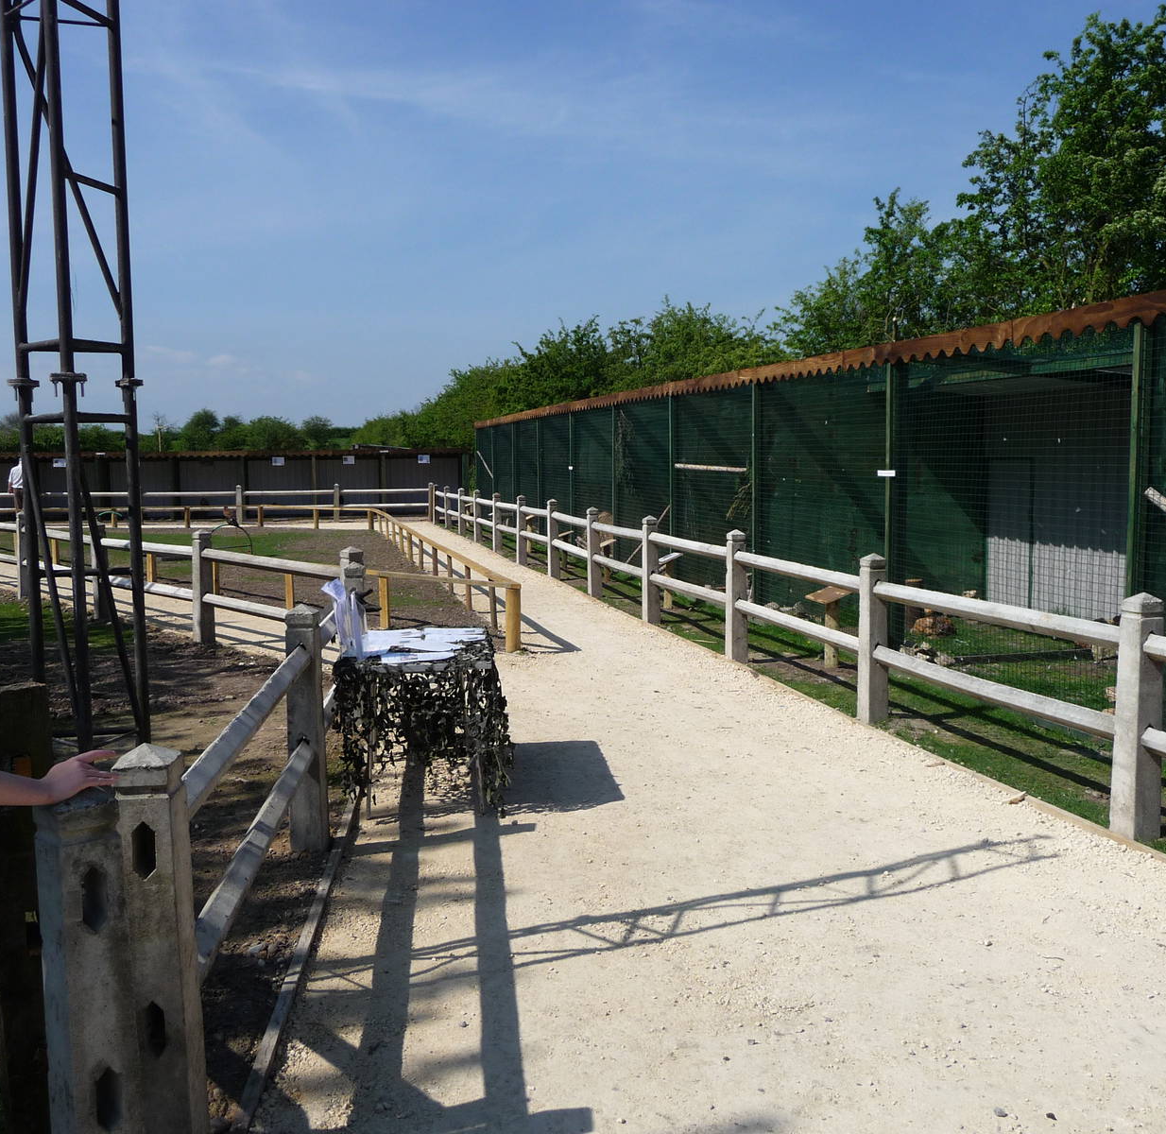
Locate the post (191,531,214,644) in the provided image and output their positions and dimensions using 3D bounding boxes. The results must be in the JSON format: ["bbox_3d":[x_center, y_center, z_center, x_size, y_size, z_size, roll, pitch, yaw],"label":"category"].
[{"bbox_3d":[-3.540,0.193,11.400,0.145,1.070,0.145,-5,7,-40],"label":"post"}]

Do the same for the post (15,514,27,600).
[{"bbox_3d":[-6.951,-0.132,15.200,0.155,1.080,0.155,-5,7,-40],"label":"post"}]

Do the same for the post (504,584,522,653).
[{"bbox_3d":[-0.613,0.451,10.754,0.135,0.600,0.135,-2,5,-13],"label":"post"}]

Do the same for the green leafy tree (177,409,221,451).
[{"bbox_3d":[-21.972,-6.609,70.000,2.500,4.833,2.500,-1,5,0],"label":"green leafy tree"}]

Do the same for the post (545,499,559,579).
[{"bbox_3d":[-0.414,-0.394,17.350,0.155,1.090,0.155,-2,5,-13],"label":"post"}]

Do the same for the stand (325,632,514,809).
[{"bbox_3d":[-0.817,0.772,6.384,0.820,0.740,1.150,-1,5,-6],"label":"stand"}]

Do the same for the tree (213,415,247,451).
[{"bbox_3d":[-20.147,-6.440,70.000,2.100,4.495,2.100,-1,5,0],"label":"tree"}]

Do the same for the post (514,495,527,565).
[{"bbox_3d":[-0.971,-0.582,19.450,0.155,1.090,0.155,-2,5,-13],"label":"post"}]

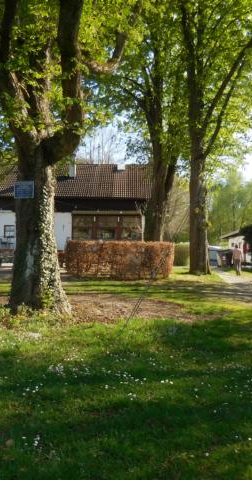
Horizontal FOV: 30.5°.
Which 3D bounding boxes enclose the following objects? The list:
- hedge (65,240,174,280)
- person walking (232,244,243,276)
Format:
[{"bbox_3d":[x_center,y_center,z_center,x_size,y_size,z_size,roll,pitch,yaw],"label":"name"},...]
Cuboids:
[{"bbox_3d":[-0.283,0.861,20.100,4.700,1.650,1.000,1,-1,0],"label":"hedge"},{"bbox_3d":[6.031,1.093,25.000,0.520,1.700,0.420,0,-1,7],"label":"person walking"}]

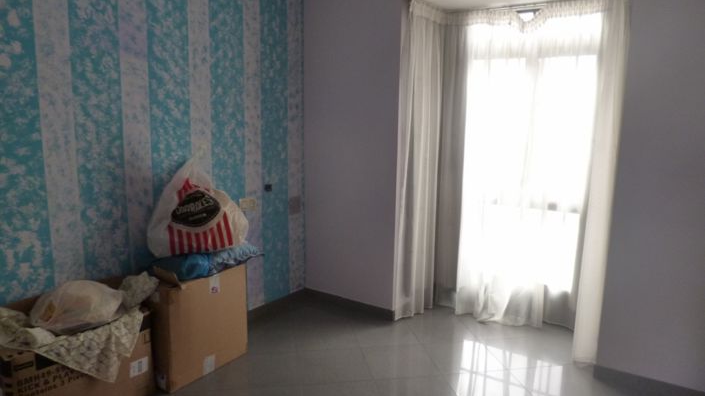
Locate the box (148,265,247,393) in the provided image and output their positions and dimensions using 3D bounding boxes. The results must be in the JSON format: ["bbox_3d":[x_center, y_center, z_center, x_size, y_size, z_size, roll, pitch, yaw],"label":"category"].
[{"bbox_3d":[-0.934,0.717,2.902,0.280,0.570,0.595,6,10,31],"label":"box"}]

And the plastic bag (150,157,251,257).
[{"bbox_3d":[-0.889,0.048,2.803,0.520,0.520,0.280,-5,11,-36],"label":"plastic bag"}]

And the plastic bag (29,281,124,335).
[{"bbox_3d":[-1.317,0.499,2.323,0.250,0.180,0.400,8,11,38],"label":"plastic bag"}]

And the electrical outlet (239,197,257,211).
[{"bbox_3d":[-0.719,0.042,3.393,0.012,0.082,0.157,7,10,33],"label":"electrical outlet"}]

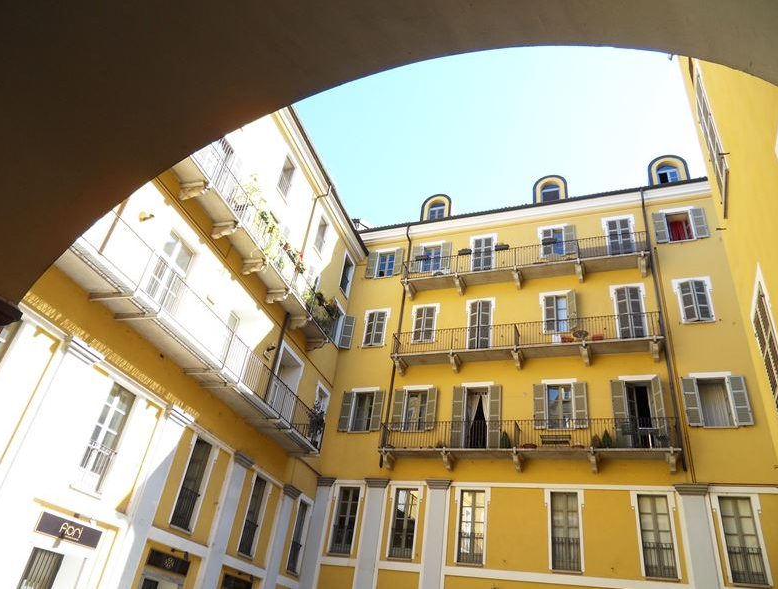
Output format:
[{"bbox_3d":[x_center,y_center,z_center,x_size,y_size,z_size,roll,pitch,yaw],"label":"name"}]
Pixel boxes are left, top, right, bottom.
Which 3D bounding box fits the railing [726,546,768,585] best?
[{"bbox_3d":[10.666,8.082,16.225,0.897,1.006,0.050,-6,-35,21],"label":"railing"}]

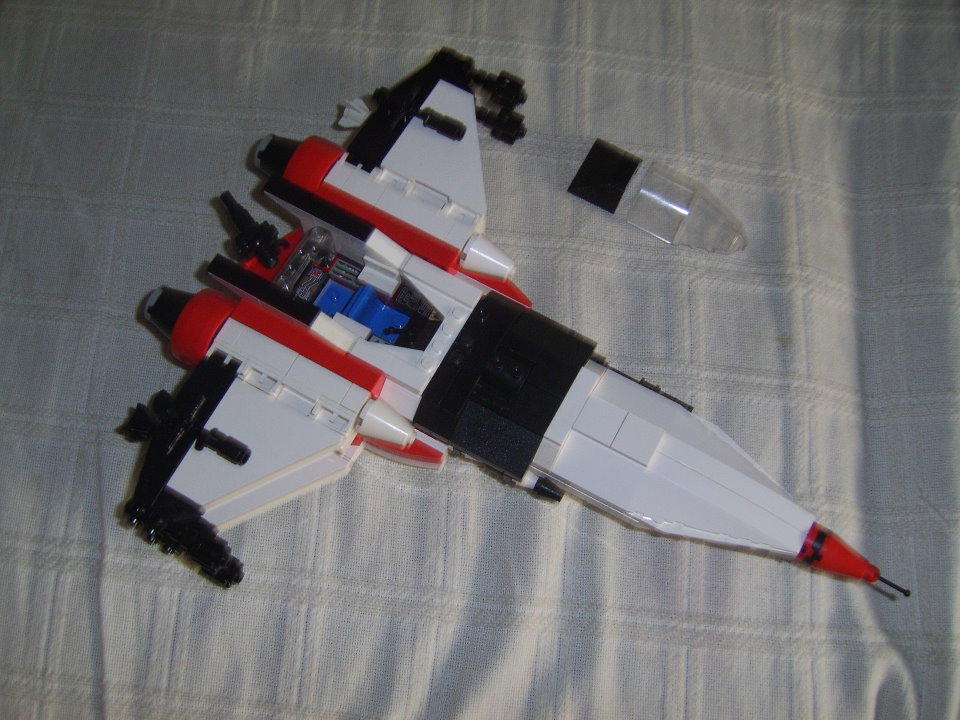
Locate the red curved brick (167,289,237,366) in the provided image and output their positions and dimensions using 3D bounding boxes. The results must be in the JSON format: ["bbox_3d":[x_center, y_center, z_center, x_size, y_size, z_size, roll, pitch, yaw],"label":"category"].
[{"bbox_3d":[-0.109,-0.014,0.420,0.017,0.016,0.032,27,73,12],"label":"red curved brick"}]

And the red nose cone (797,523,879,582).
[{"bbox_3d":[0.136,0.075,0.397,0.028,0.016,0.016,27,73,12],"label":"red nose cone"}]

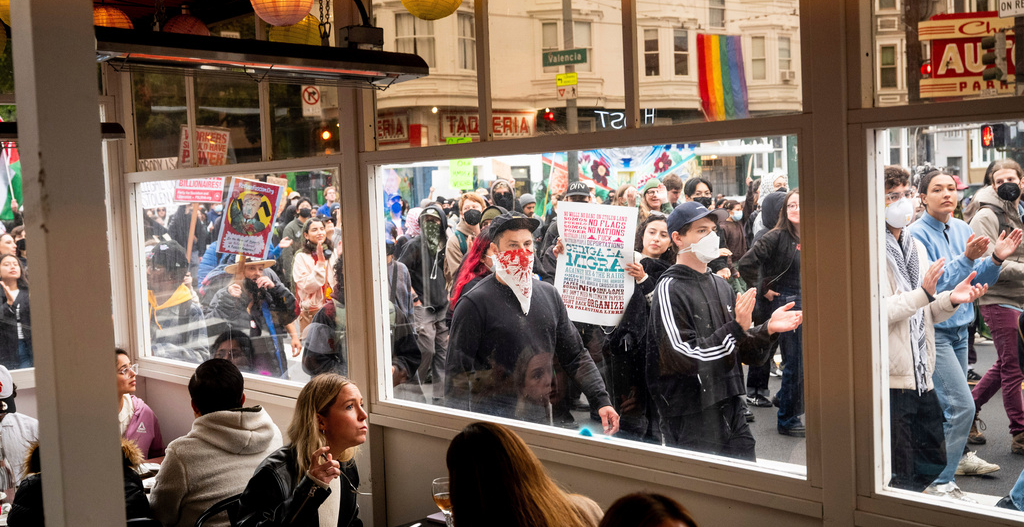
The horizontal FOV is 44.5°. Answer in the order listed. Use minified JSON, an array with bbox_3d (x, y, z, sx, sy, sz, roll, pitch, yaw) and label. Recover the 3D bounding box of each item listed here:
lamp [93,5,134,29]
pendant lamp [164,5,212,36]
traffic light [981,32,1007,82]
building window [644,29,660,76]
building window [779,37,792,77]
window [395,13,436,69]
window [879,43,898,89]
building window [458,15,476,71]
[{"bbox_3d":[-1.323,-0.730,4.050,0.210,0.205,0.210,-5,5,-40],"label":"lamp"},{"bbox_3d":[-1.285,-0.890,4.950,0.200,0.200,0.200,-2,4,0],"label":"pendant lamp"},{"bbox_3d":[7.540,-3.226,19.600,0.350,0.760,0.250,0,5,38],"label":"traffic light"},{"bbox_3d":[5.045,-7.574,45.100,0.530,1.650,0.150,-2,4,2],"label":"building window"},{"bbox_3d":[10.535,-7.935,48.210,0.837,1.599,0.150,-5,5,-40],"label":"building window"},{"bbox_3d":[-2.818,-6.513,36.554,1.228,1.638,0.150,-2,4,5],"label":"window"},{"bbox_3d":[16.058,-8.383,53.338,0.801,1.888,0.150,-3,4,-4],"label":"window"},{"bbox_3d":[-1.401,-6.979,39.400,0.680,1.760,0.150,-5,4,-34],"label":"building window"}]

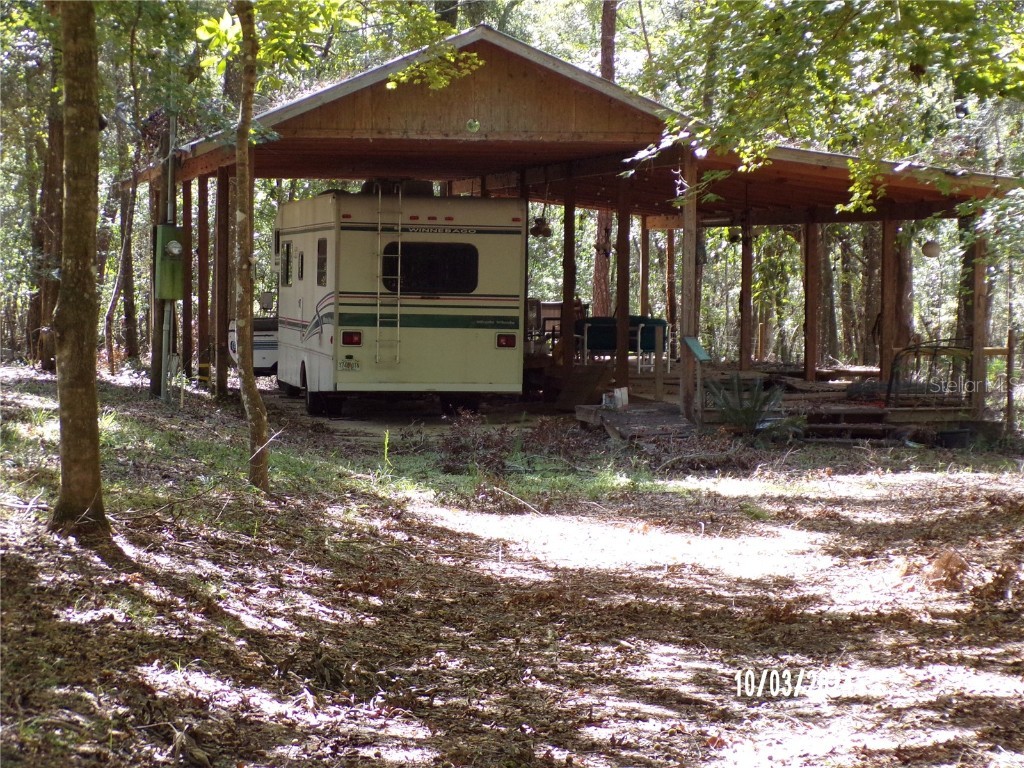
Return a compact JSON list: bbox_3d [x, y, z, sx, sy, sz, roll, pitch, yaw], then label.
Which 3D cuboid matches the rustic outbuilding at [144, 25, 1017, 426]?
[{"bbox_3d":[-0.551,-2.562,43.168,11.419,5.262,19.011,-1,3,-11],"label":"rustic outbuilding"}]

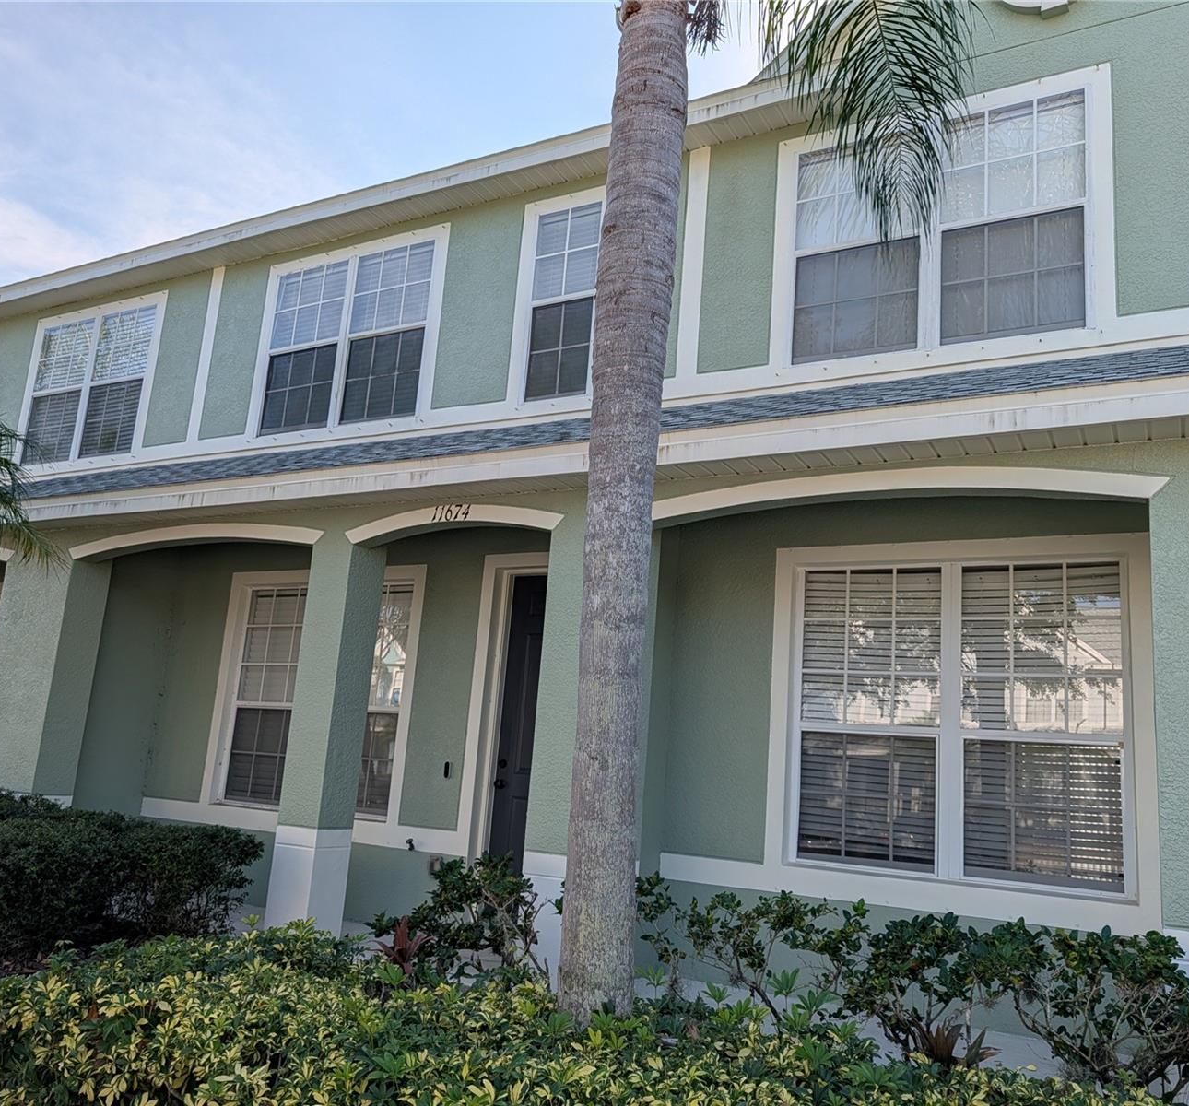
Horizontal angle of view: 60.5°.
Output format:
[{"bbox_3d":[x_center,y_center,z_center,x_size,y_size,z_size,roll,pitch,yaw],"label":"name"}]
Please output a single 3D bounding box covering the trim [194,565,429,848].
[{"bbox_3d":[-2.266,1.153,8.120,2.097,2.088,0.100,-3,-15,29],"label":"trim"}]

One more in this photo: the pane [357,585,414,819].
[{"bbox_3d":[-1.839,1.136,8.028,0.860,1.729,0.060,-3,-15,29],"label":"pane"}]

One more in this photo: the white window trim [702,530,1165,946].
[{"bbox_3d":[1.969,0.955,5.810,2.187,2.088,0.100,-3,-15,29],"label":"white window trim"}]

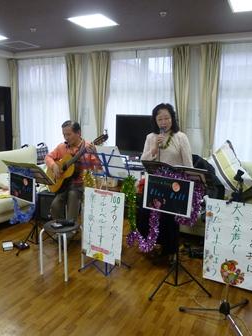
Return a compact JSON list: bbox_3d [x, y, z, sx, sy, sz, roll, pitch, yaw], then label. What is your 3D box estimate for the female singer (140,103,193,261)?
[{"bbox_3d":[0.430,0.155,3.170,0.500,1.590,0.360,4,10,19],"label":"female singer"}]

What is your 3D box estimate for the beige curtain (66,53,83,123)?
[{"bbox_3d":[-0.878,-0.661,5.338,0.331,2.465,0.150,5,10,24],"label":"beige curtain"}]

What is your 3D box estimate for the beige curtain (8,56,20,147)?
[{"bbox_3d":[-2.030,-0.745,5.843,0.270,2.448,0.150,5,10,24],"label":"beige curtain"}]

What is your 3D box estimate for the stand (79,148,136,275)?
[{"bbox_3d":[-0.173,0.446,2.868,0.520,1.210,0.460,7,12,35],"label":"stand"}]

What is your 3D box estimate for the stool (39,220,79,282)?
[{"bbox_3d":[-0.593,0.760,2.915,0.345,0.452,0.345,1,10,0],"label":"stool"}]

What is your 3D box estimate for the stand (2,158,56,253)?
[{"bbox_3d":[-1.046,0.403,3.418,0.540,0.980,0.480,9,13,41],"label":"stand"}]

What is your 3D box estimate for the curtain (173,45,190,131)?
[{"bbox_3d":[0.775,-0.519,4.618,0.253,2.449,0.150,5,10,24],"label":"curtain"}]

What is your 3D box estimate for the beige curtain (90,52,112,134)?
[{"bbox_3d":[-0.408,-0.628,5.132,0.360,2.475,0.150,5,10,24],"label":"beige curtain"}]

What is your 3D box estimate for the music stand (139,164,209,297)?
[{"bbox_3d":[0.425,0.500,2.574,0.570,1.110,0.490,8,12,36],"label":"music stand"}]

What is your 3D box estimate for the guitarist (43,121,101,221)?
[{"bbox_3d":[-0.630,0.155,3.710,0.620,1.380,0.680,6,11,29],"label":"guitarist"}]

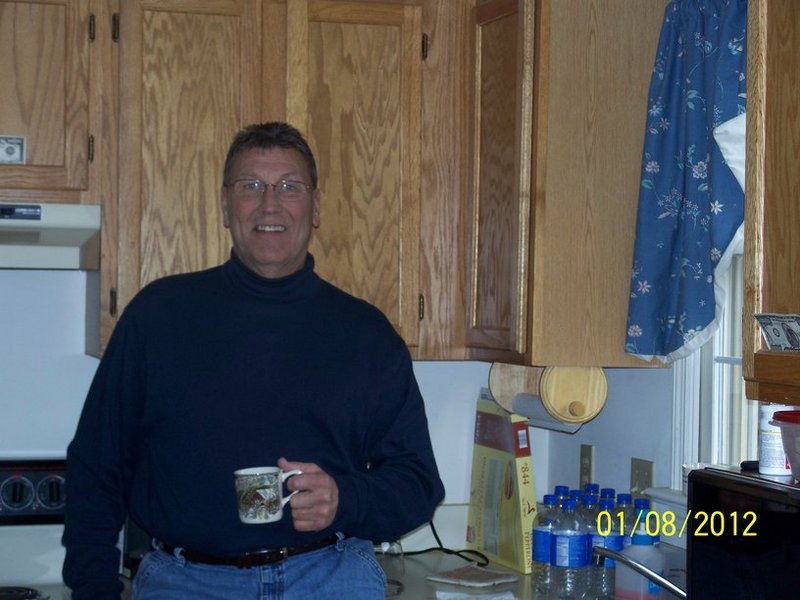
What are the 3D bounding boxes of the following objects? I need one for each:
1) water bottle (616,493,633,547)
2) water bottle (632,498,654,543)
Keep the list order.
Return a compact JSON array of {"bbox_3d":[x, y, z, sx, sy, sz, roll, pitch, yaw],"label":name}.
[{"bbox_3d":[0.489,0.561,4.140,0.083,0.270,0.083,1,1,-18],"label":"water bottle"},{"bbox_3d":[0.516,0.563,4.051,0.083,0.270,0.083,1,1,-18],"label":"water bottle"}]

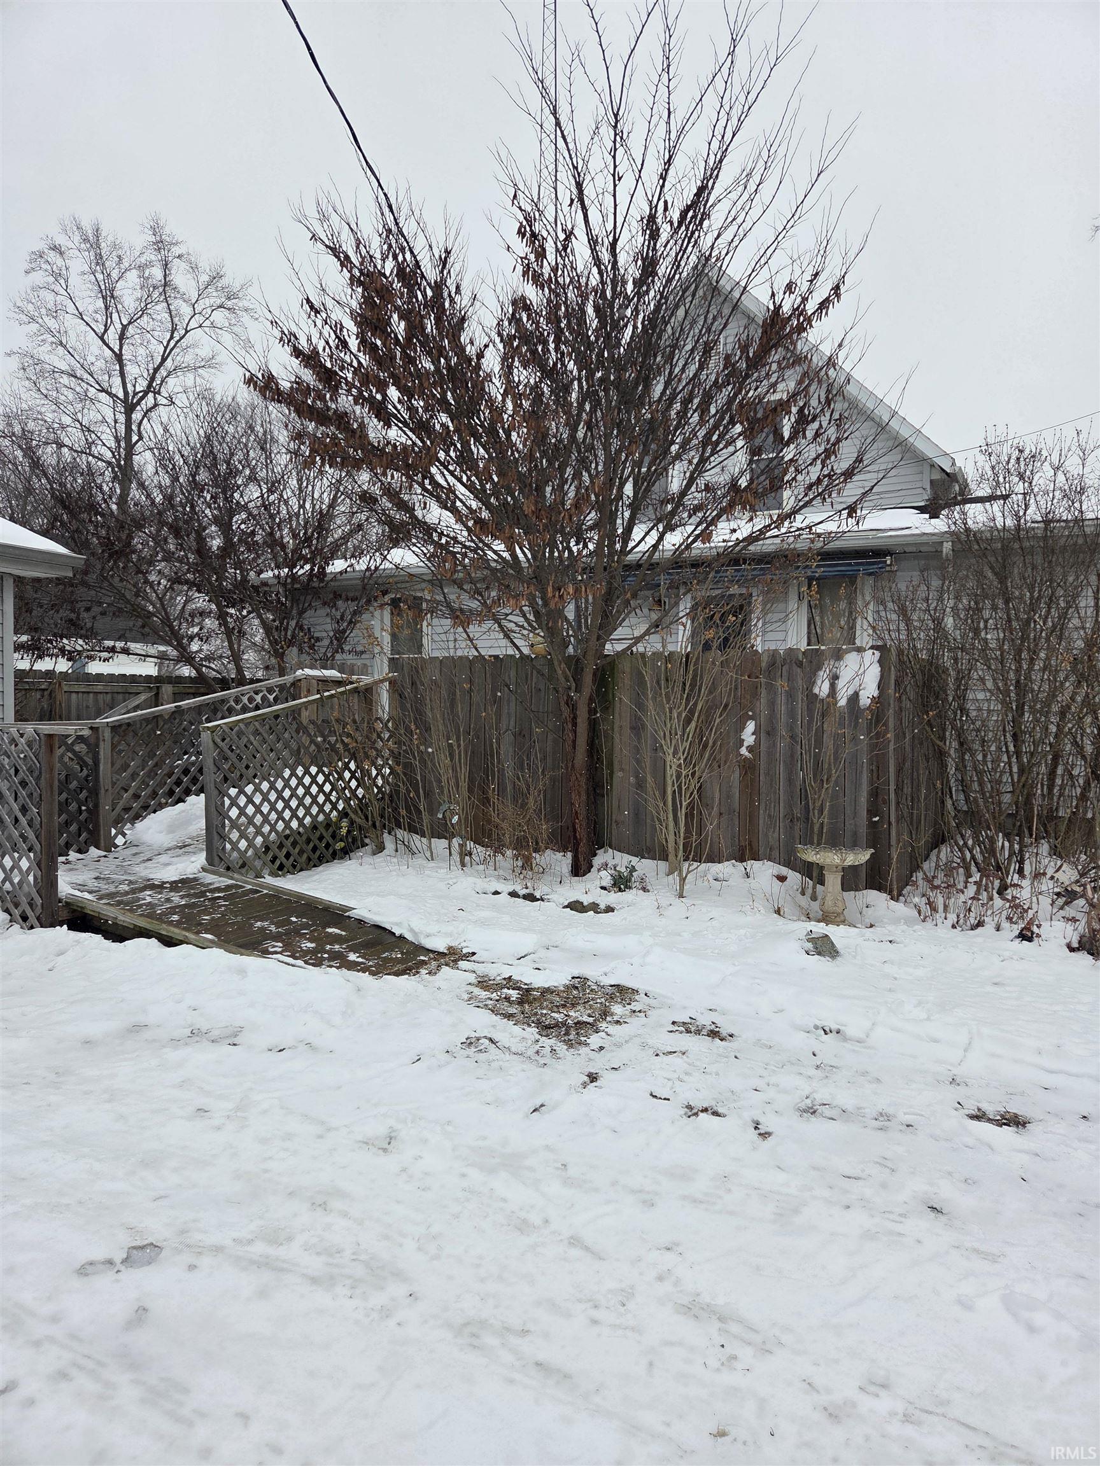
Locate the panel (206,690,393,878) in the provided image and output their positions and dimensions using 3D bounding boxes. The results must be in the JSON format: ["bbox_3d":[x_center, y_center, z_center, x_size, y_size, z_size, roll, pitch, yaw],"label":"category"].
[{"bbox_3d":[-1.785,0.294,7.379,0.120,1.500,2.120,1,3,26],"label":"panel"}]

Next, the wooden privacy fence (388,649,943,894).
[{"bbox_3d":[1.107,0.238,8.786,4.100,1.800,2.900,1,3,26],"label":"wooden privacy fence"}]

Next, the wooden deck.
[{"bbox_3d":[-1.648,1.071,5.599,1.900,0.400,1.050,1,3,26],"label":"wooden deck"}]

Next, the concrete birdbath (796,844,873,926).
[{"bbox_3d":[1.785,0.932,6.156,0.490,0.510,0.490,1,3,26],"label":"concrete birdbath"}]

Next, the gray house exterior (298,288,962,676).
[{"bbox_3d":[2.263,-3.213,15.397,9.200,8.100,9.000,1,3,26],"label":"gray house exterior"}]

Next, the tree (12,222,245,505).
[{"bbox_3d":[-12.096,-7.295,27.713,7.000,15.200,6.800,1,3,26],"label":"tree"}]

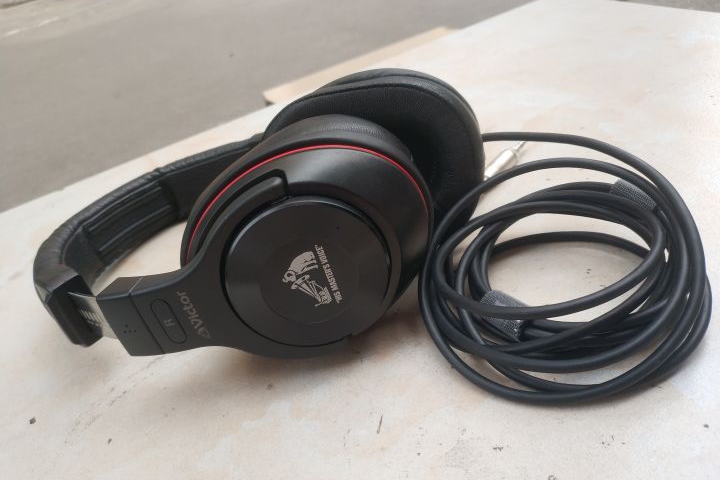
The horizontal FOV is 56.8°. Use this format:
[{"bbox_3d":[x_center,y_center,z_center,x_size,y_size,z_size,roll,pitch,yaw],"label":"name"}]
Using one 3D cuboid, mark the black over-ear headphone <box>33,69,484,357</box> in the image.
[{"bbox_3d":[-0.040,-0.014,0.287,0.183,0.082,0.133,-9,31,15],"label":"black over-ear headphone"}]

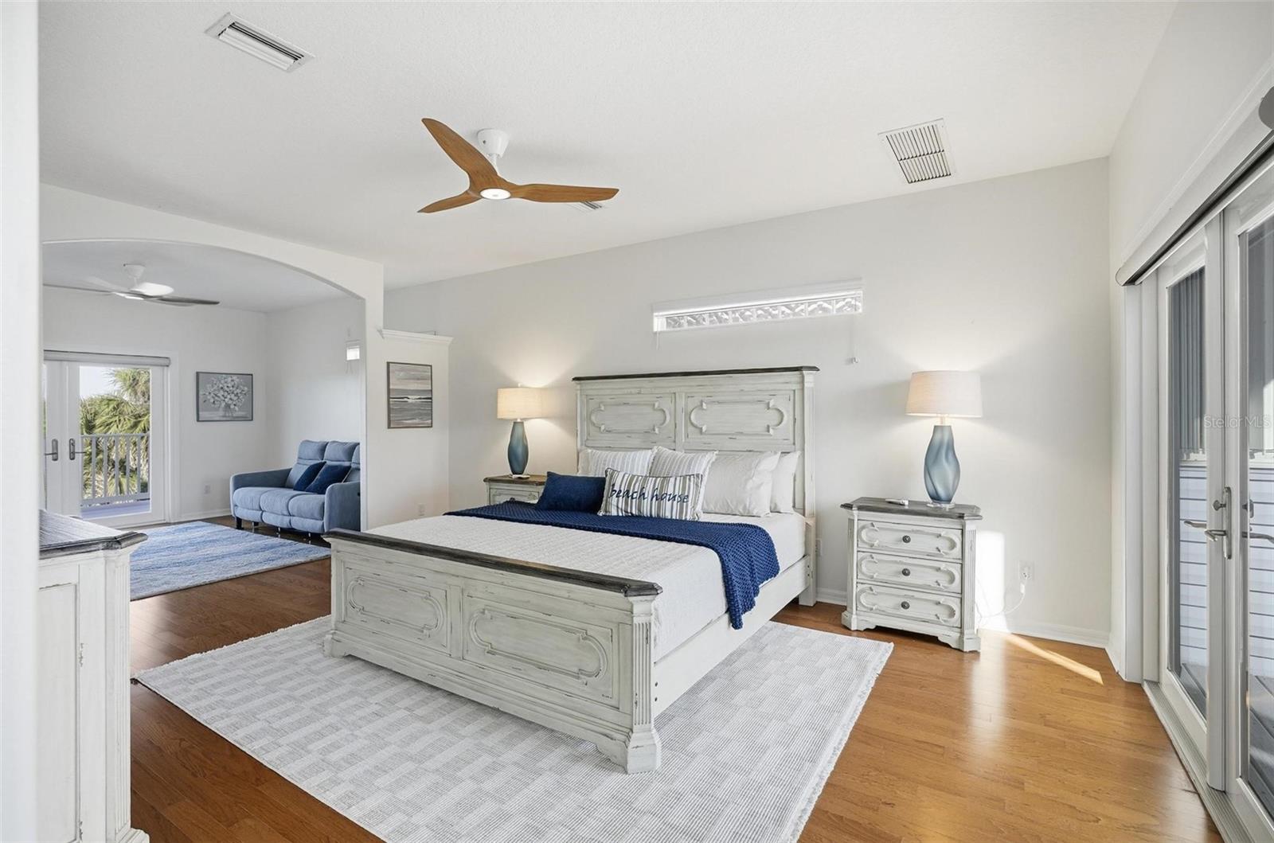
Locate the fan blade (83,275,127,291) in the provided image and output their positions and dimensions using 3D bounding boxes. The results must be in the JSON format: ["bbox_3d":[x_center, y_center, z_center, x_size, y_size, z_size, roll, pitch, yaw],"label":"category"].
[{"bbox_3d":[-4.734,-1.244,5.080,0.150,0.060,0.580,0,0,-14],"label":"fan blade"}]

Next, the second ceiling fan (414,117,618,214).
[{"bbox_3d":[-0.788,-1.326,2.874,1.230,0.320,1.150,0,0,32],"label":"second ceiling fan"}]

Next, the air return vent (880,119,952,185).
[{"bbox_3d":[1.589,-1.466,3.157,0.300,0.030,0.780,0,0,34],"label":"air return vent"}]

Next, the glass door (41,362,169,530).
[{"bbox_3d":[-6.170,0.228,6.155,0.090,2.030,1.750,0,0,31],"label":"glass door"}]

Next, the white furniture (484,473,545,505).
[{"bbox_3d":[-0.967,0.876,5.074,0.752,0.757,0.430,0,0,31],"label":"white furniture"}]

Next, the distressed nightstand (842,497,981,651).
[{"bbox_3d":[1.661,0.889,3.439,0.752,0.757,0.430,0,0,31],"label":"distressed nightstand"}]

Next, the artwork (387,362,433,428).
[{"bbox_3d":[-2.228,-0.250,5.593,0.035,0.635,0.515,0,0,32],"label":"artwork"}]

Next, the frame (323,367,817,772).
[{"bbox_3d":[-0.247,0.442,3.499,2.110,1.642,2.330,0,0,31],"label":"frame"}]

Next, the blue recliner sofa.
[{"bbox_3d":[-3.672,0.757,6.478,2.100,1.040,0.900,0,0,32],"label":"blue recliner sofa"}]

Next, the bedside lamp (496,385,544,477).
[{"bbox_3d":[-1.073,0.082,5.160,0.400,0.830,0.400,0,0,0],"label":"bedside lamp"}]

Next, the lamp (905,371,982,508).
[{"bbox_3d":[1.812,0.106,3.340,0.400,0.810,0.400,0,0,32],"label":"lamp"}]

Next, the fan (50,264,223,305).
[{"bbox_3d":[-4.826,-1.336,5.428,1.300,0.340,1.300,0,0,31],"label":"fan"}]

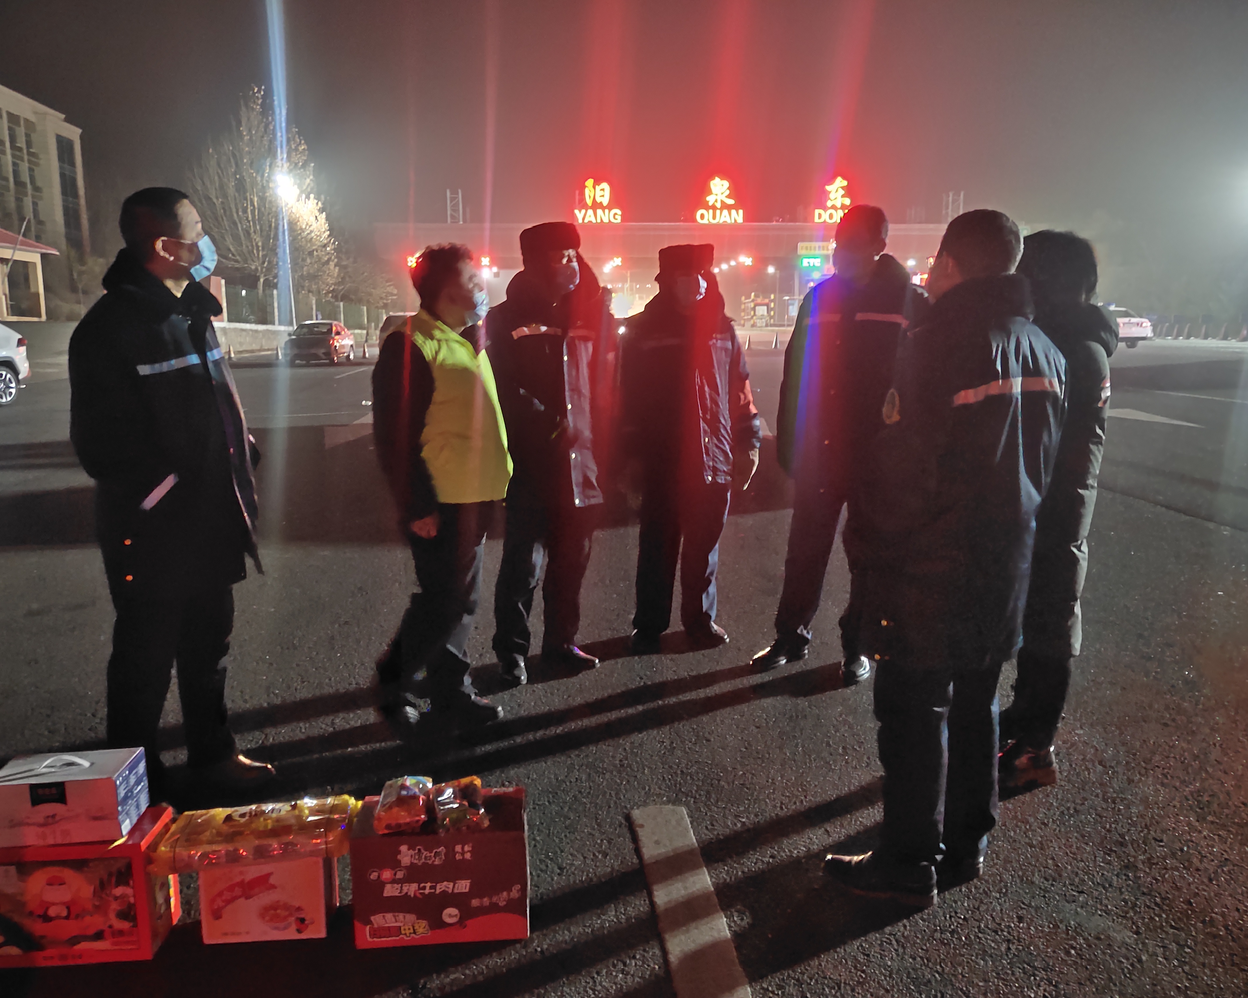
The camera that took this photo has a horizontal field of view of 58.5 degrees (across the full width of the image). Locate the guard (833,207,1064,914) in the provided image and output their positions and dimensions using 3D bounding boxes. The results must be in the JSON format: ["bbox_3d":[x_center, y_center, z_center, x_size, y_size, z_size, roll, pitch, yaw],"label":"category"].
[{"bbox_3d":[0.772,0.154,2.804,0.440,1.710,0.570,9,13,44],"label":"guard"}]

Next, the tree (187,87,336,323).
[{"bbox_3d":[-16.924,-13.724,52.000,5.900,11.010,5.600,0,9,0],"label":"tree"}]

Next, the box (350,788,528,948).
[{"bbox_3d":[-0.443,0.903,2.747,0.404,0.284,0.221,-2,10,-5],"label":"box"}]

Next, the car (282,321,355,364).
[{"bbox_3d":[-11.055,-5.722,40.500,1.800,1.470,4.600,-2,10,-5],"label":"car"}]

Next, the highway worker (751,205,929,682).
[{"bbox_3d":[0.875,-0.231,4.458,0.620,1.832,0.420,4,10,25],"label":"highway worker"}]

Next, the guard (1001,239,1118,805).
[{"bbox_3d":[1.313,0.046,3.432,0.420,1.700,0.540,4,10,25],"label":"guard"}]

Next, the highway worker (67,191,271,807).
[{"bbox_3d":[-1.389,-0.005,3.326,0.470,1.791,0.540,1,9,9],"label":"highway worker"}]

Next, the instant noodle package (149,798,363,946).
[{"bbox_3d":[-0.857,0.877,2.642,0.420,0.268,0.225,-2,9,-7],"label":"instant noodle package"}]

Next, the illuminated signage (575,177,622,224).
[{"bbox_3d":[-2.059,-24.624,92.000,3.861,3.861,0.350,-2,10,-6],"label":"illuminated signage"}]

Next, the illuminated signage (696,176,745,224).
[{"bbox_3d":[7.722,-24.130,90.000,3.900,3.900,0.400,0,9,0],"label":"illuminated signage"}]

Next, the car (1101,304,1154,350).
[{"bbox_3d":[17.110,-6.343,41.000,1.800,1.550,4.650,-2,10,-8],"label":"car"}]

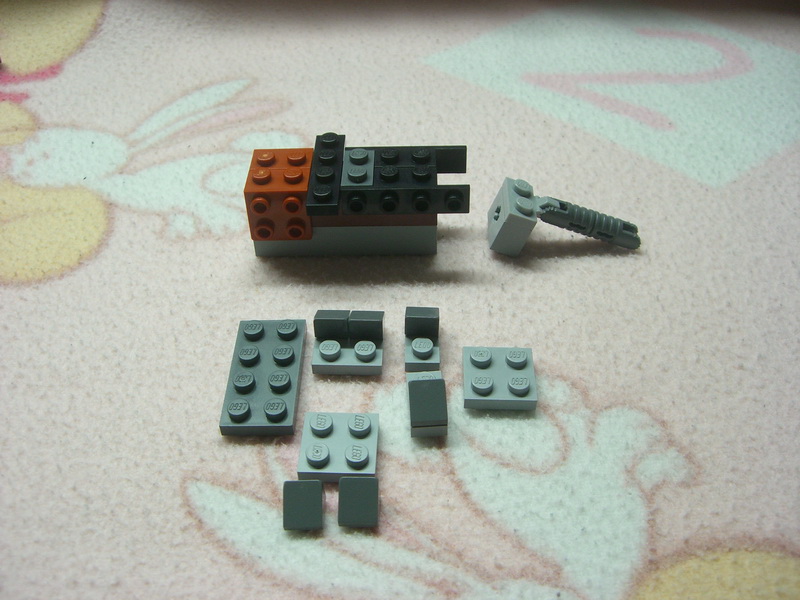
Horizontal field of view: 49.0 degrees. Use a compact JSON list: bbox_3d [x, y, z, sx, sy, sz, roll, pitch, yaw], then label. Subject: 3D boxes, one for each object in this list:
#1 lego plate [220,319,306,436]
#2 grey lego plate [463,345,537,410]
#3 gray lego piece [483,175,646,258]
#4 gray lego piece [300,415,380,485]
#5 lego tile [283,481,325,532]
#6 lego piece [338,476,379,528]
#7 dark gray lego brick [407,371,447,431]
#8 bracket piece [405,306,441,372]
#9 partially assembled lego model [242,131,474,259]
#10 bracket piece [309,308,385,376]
[{"bbox_3d":[-0.031,0.017,0.202,0.016,0.005,0.032,0,44,1],"label":"lego plate"},{"bbox_3d":[0.023,0.017,0.200,0.016,0.005,0.016,1,44,2],"label":"grey lego plate"},{"bbox_3d":[0.044,-0.021,0.236,0.039,0.016,0.016,6,44,-3],"label":"gray lego piece"},{"bbox_3d":[-0.013,0.031,0.187,0.016,0.005,0.016,1,44,2],"label":"gray lego piece"},{"bbox_3d":[-0.019,0.041,0.175,0.008,0.006,0.008,-1,44,0],"label":"lego tile"},{"bbox_3d":[-0.008,0.040,0.175,0.008,0.006,0.008,1,44,2],"label":"lego piece"},{"bbox_3d":[0.006,0.021,0.194,0.008,0.009,0.016,-3,44,-2],"label":"dark gray lego brick"},{"bbox_3d":[0.005,0.008,0.207,0.008,0.009,0.016,0,44,1],"label":"bracket piece"},{"bbox_3d":[-0.010,-0.026,0.232,0.056,0.024,0.032,-1,44,0],"label":"partially assembled lego model"},{"bbox_3d":[-0.012,0.008,0.207,0.016,0.009,0.016,1,44,2],"label":"bracket piece"}]

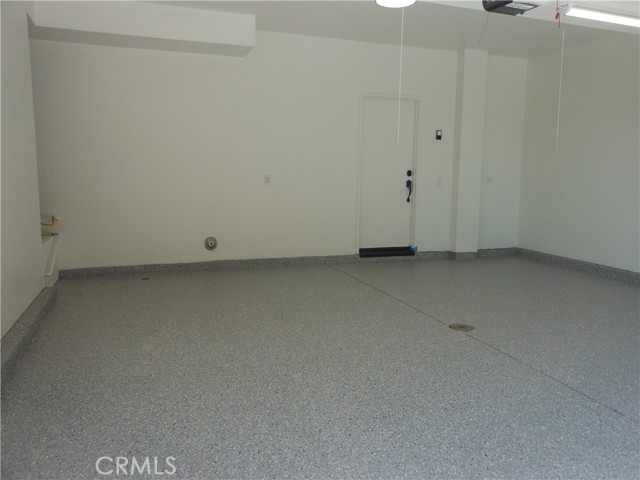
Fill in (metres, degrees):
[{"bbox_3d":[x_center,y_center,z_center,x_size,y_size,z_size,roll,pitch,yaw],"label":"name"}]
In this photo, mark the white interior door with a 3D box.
[{"bbox_3d":[0.923,-0.907,7.189,0.850,2.030,0.055,-2,8,-20],"label":"white interior door"}]

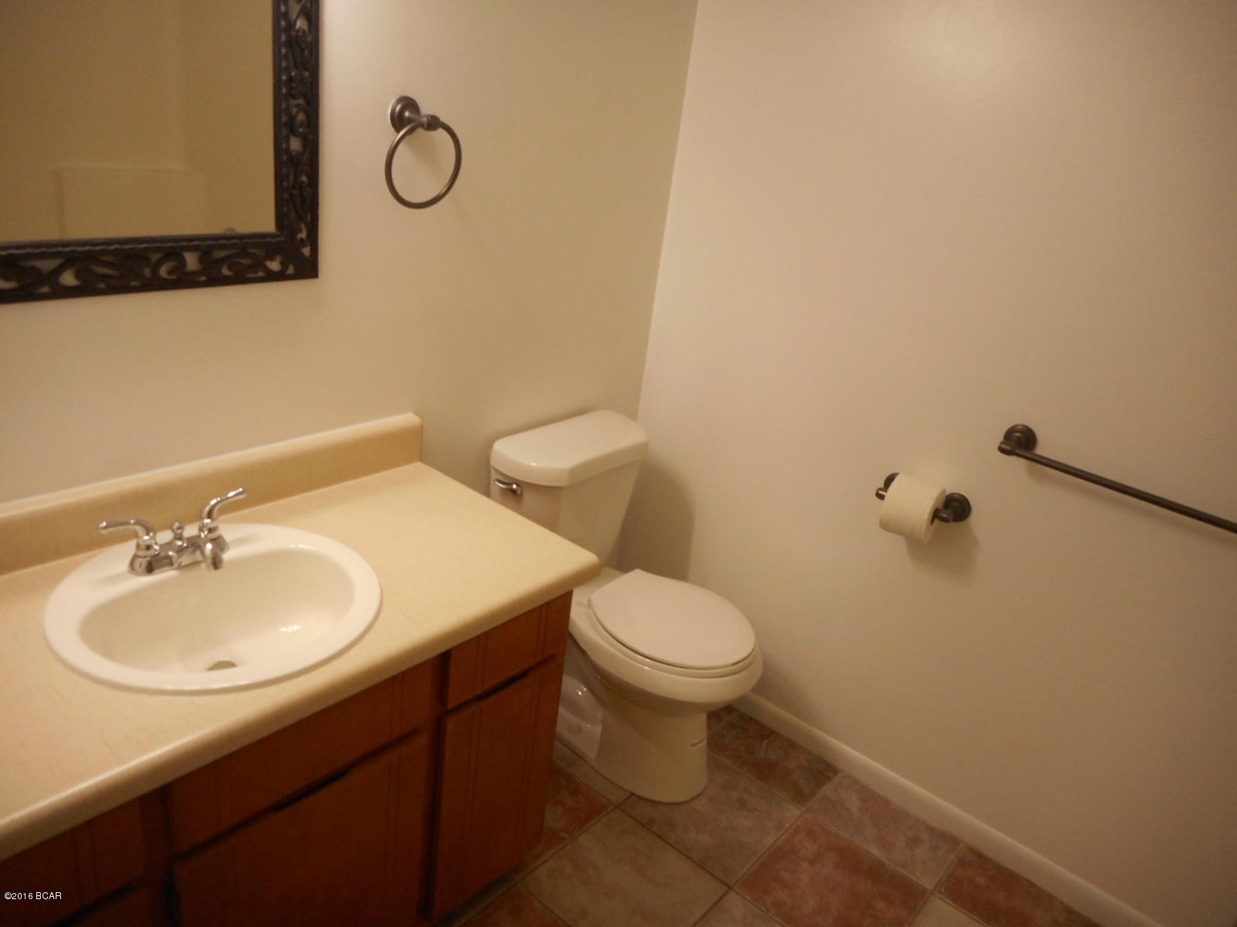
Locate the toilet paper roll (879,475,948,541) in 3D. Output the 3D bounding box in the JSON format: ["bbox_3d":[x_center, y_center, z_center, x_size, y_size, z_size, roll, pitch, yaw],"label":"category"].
[{"bbox_3d":[0.674,0.105,2.039,0.104,0.126,0.126,24,28,34],"label":"toilet paper roll"}]

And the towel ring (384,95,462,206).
[{"bbox_3d":[-0.380,-0.581,1.675,0.079,0.197,0.170,24,28,34],"label":"towel ring"}]

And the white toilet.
[{"bbox_3d":[0.032,0.388,2.232,0.707,0.797,0.452,24,28,34],"label":"white toilet"}]

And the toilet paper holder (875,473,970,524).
[{"bbox_3d":[0.691,0.089,2.055,0.205,0.072,0.084,24,28,34],"label":"toilet paper holder"}]

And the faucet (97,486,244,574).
[{"bbox_3d":[-0.679,0.129,1.431,0.165,0.098,0.228,24,28,34],"label":"faucet"}]

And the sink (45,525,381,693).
[{"bbox_3d":[-0.628,0.283,1.433,0.485,0.185,0.475,24,28,34],"label":"sink"}]

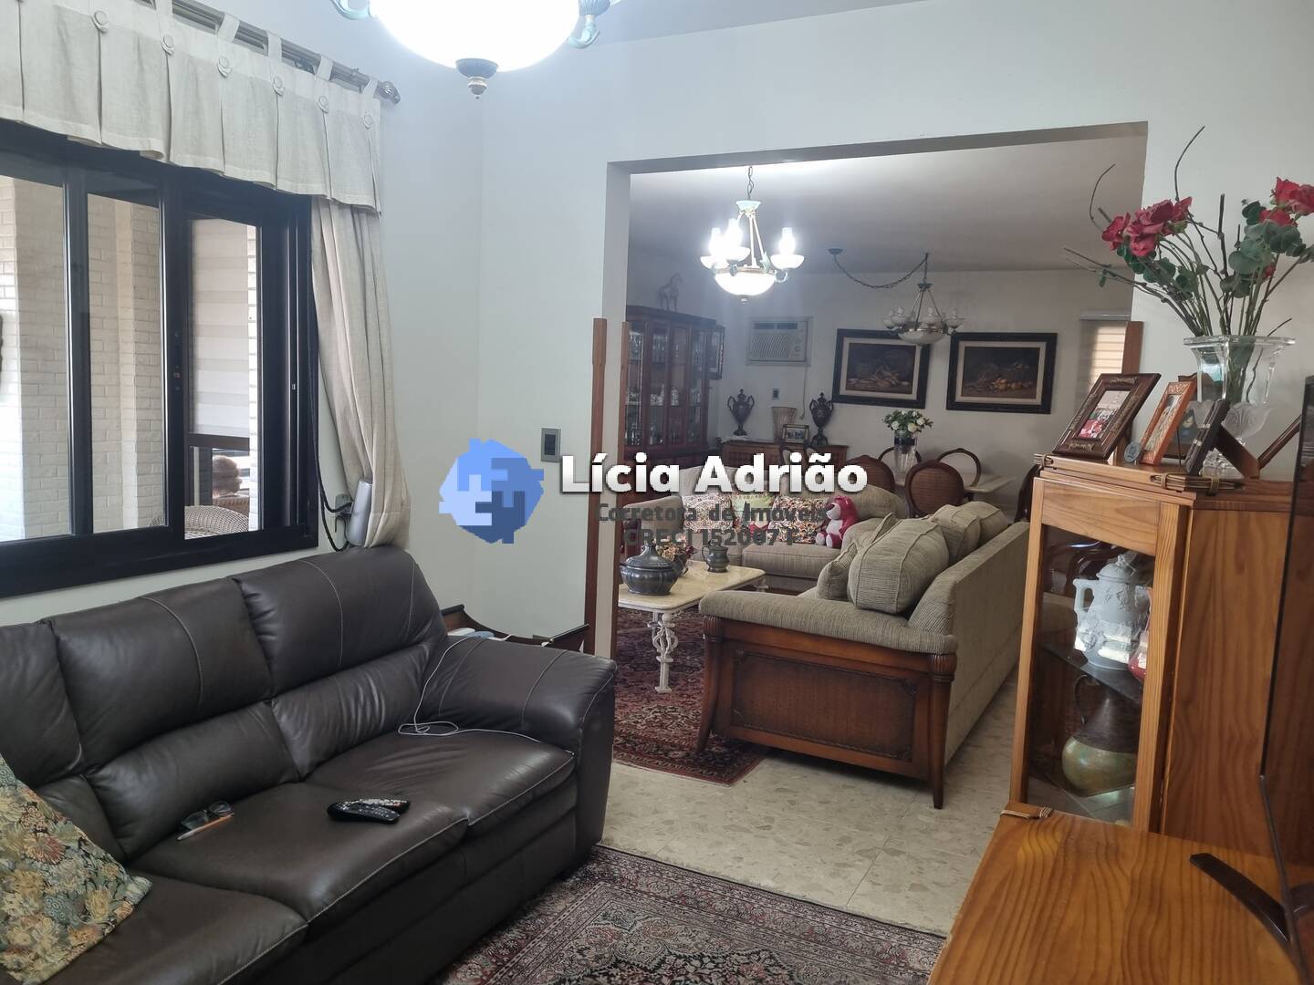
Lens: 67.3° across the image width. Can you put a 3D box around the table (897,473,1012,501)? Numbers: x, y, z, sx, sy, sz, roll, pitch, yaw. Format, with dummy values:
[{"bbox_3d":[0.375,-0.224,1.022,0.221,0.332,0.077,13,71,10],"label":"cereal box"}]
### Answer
[{"bbox_3d":[2.129,0.242,8.335,1.500,0.770,1.530,5,7,27],"label":"table"}]

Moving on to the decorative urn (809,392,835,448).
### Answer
[{"bbox_3d":[1.597,-0.696,9.632,0.250,0.520,0.190,5,7,27],"label":"decorative urn"}]

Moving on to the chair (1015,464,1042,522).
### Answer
[{"bbox_3d":[2.774,0.231,7.680,0.570,0.980,0.490,5,7,27],"label":"chair"}]

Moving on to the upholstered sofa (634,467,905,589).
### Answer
[{"bbox_3d":[0.793,0.334,6.877,1.905,0.859,1.036,6,7,28],"label":"upholstered sofa"}]

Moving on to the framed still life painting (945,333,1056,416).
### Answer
[{"bbox_3d":[3.165,-1.105,9.093,0.920,0.720,0.040,5,7,27],"label":"framed still life painting"}]

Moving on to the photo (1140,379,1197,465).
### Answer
[{"bbox_3d":[1.200,-0.157,2.322,0.030,0.202,0.152,22,9,8],"label":"photo"}]

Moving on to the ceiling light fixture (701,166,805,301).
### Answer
[{"bbox_3d":[0.476,-1.336,5.023,0.540,0.709,0.540,2,6,0],"label":"ceiling light fixture"}]

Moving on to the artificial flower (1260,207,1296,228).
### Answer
[{"bbox_3d":[1.353,-0.596,2.150,0.078,0.055,0.078,5,7,27],"label":"artificial flower"}]

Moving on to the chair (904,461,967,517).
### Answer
[{"bbox_3d":[2.227,0.242,7.737,0.490,1.018,0.570,5,7,27],"label":"chair"}]

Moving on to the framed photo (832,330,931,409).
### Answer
[{"bbox_3d":[2.175,-1.207,9.602,0.910,0.710,0.040,7,8,27],"label":"framed photo"}]

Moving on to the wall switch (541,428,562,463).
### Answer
[{"bbox_3d":[-0.379,-0.169,3.546,0.079,0.118,0.014,6,7,28],"label":"wall switch"}]

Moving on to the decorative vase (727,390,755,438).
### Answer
[{"bbox_3d":[0.870,-0.816,10.134,0.270,0.483,0.200,5,7,27],"label":"decorative vase"}]

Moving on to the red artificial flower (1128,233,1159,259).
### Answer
[{"bbox_3d":[1.111,-0.564,2.250,0.064,0.058,0.062,7,8,37],"label":"red artificial flower"}]

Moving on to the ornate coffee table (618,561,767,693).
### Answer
[{"bbox_3d":[0.099,0.699,5.510,0.620,0.414,1.340,5,7,27],"label":"ornate coffee table"}]

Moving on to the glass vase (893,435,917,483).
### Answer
[{"bbox_3d":[2.001,-0.289,7.927,0.205,0.360,0.205,5,7,27],"label":"glass vase"}]

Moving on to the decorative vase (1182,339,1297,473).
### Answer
[{"bbox_3d":[1.339,-0.210,2.294,0.155,0.314,0.155,2,6,-6],"label":"decorative vase"}]

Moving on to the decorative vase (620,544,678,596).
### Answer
[{"bbox_3d":[-0.038,0.380,5.041,0.289,0.254,0.289,2,6,0],"label":"decorative vase"}]

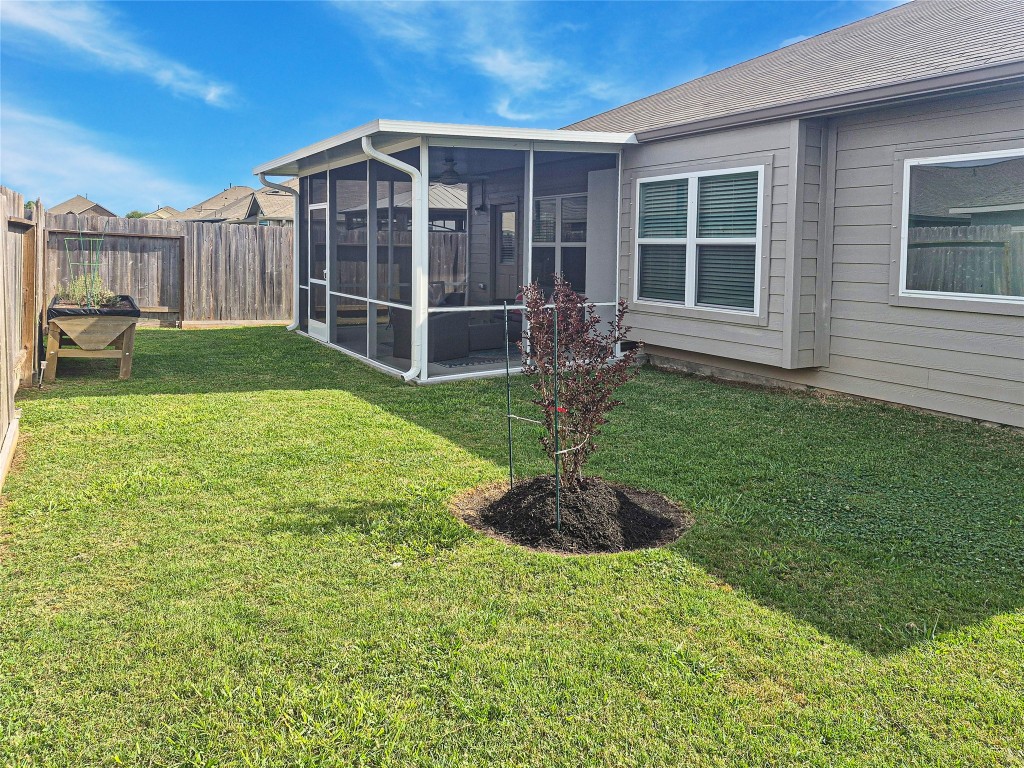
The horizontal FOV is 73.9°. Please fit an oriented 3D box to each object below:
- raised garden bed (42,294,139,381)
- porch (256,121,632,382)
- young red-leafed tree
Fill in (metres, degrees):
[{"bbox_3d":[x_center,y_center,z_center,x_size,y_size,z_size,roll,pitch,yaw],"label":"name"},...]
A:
[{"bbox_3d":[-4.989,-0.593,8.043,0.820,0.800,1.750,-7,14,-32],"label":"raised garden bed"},{"bbox_3d":[-1.206,-1.921,9.860,3.700,2.750,5.300,-7,14,-32],"label":"porch"},{"bbox_3d":[0.371,0.007,3.890,0.660,1.200,0.640,2,12,5],"label":"young red-leafed tree"}]

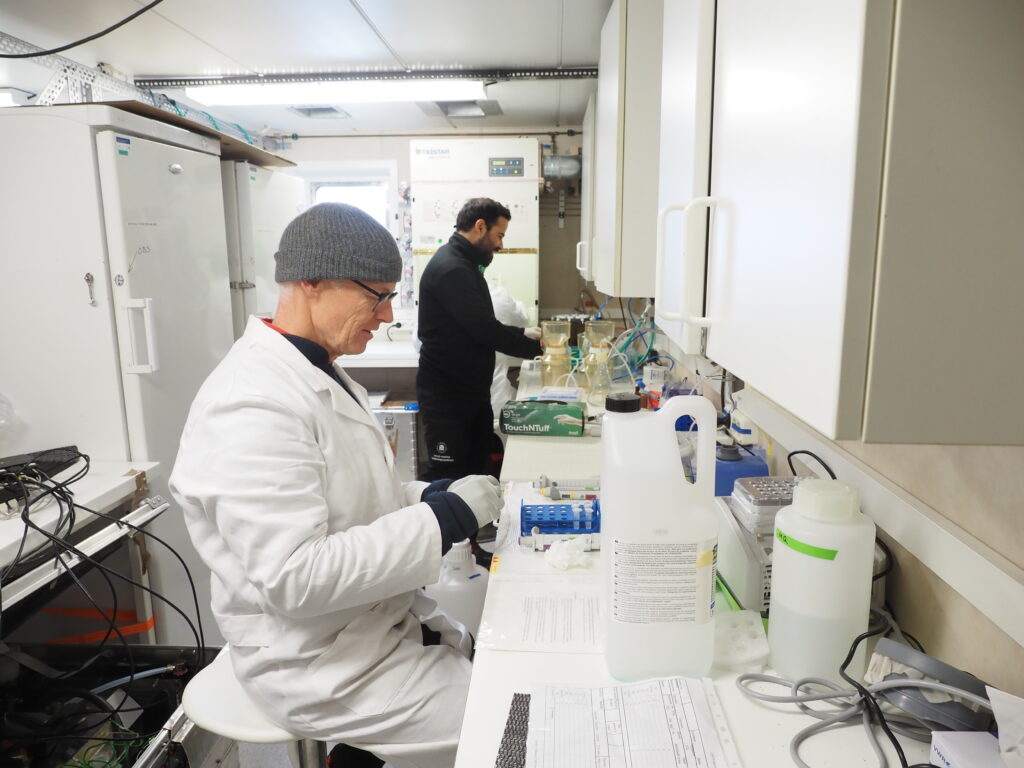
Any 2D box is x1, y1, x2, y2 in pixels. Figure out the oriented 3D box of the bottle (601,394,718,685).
[{"bbox_3d":[0.190,0.193,0.923,0.137,0.360,0.125,0,11,0],"label":"bottle"}]

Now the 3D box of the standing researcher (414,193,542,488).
[{"bbox_3d":[-0.117,0.127,2.811,0.460,1.680,0.490,0,11,0],"label":"standing researcher"}]

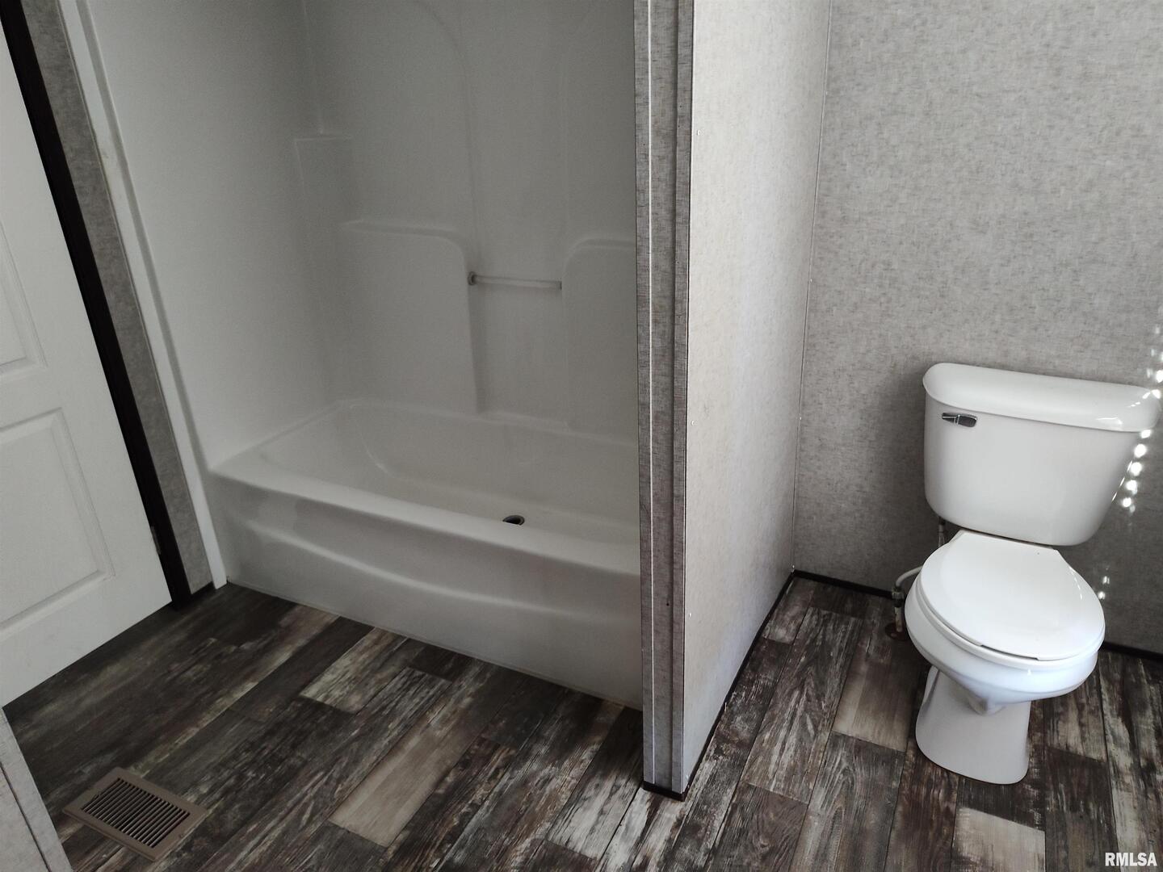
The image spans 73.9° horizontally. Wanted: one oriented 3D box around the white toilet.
[{"bbox_3d":[0.967,0.314,1.748,0.479,0.745,0.688,9,26,25],"label":"white toilet"}]

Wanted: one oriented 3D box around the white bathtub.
[{"bbox_3d":[-0.312,0.265,2.432,1.540,0.396,0.760,9,26,25],"label":"white bathtub"}]

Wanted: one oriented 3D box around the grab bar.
[{"bbox_3d":[-0.214,-0.488,2.451,0.342,0.043,0.042,9,26,25],"label":"grab bar"}]

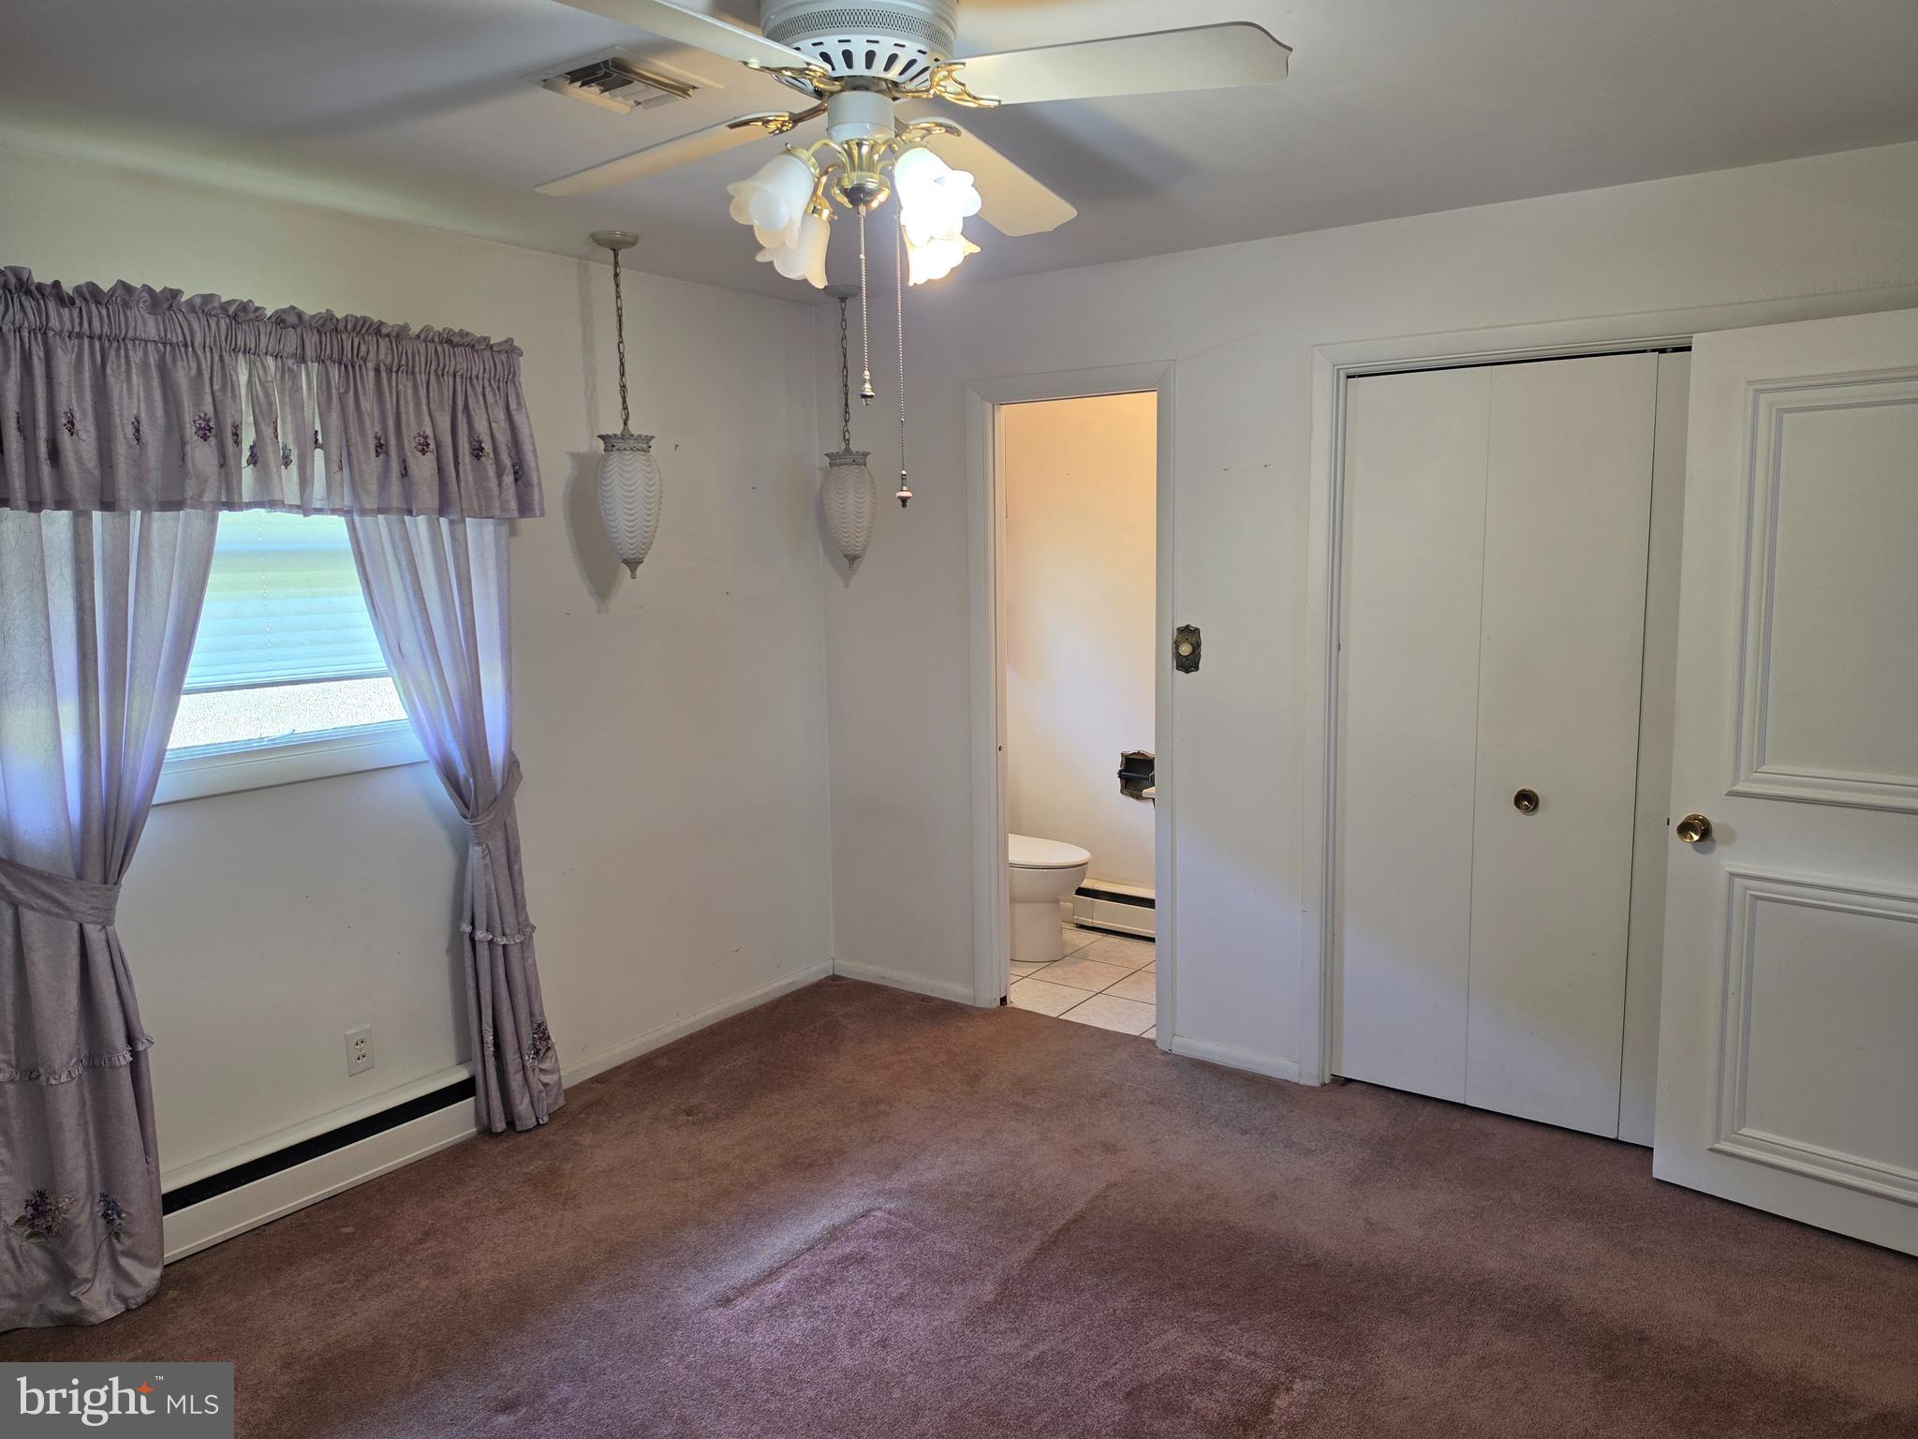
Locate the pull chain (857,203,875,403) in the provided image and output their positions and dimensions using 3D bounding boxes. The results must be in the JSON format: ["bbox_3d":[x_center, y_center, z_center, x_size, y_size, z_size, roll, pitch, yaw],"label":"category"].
[{"bbox_3d":[-0.142,-0.628,1.939,0.022,0.289,0.022,-1,8,0],"label":"pull chain"}]

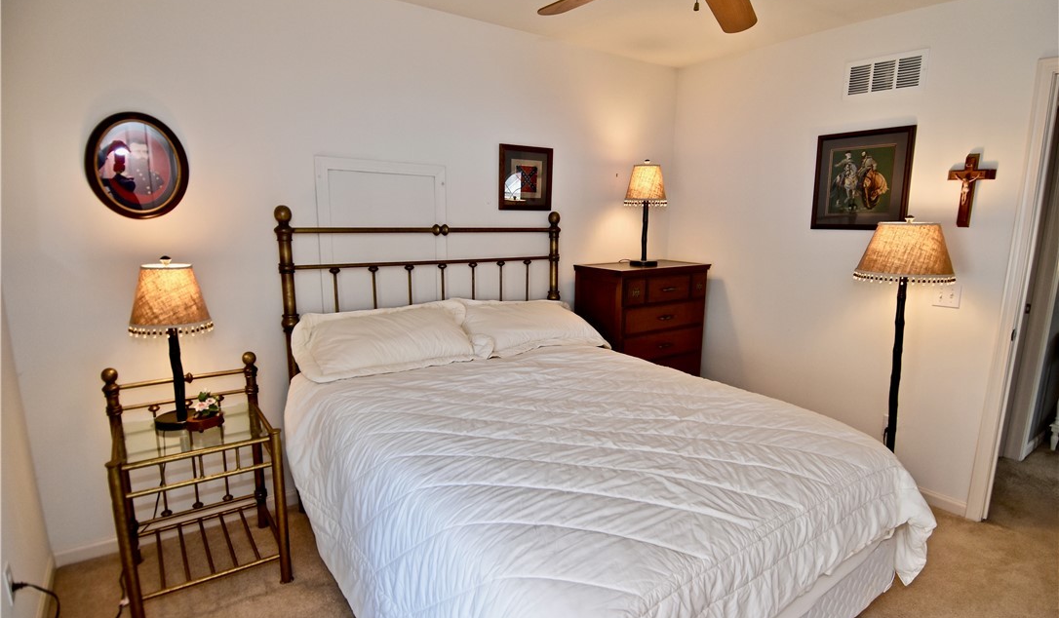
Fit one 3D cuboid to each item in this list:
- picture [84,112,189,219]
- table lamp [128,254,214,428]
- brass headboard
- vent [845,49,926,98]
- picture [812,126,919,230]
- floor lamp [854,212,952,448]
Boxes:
[{"bbox_3d":[-1.517,-0.552,2.061,0.323,0.405,0.030,-7,12,-35],"label":"picture"},{"bbox_3d":[-1.318,0.128,1.959,0.270,0.635,0.270,-7,12,-35],"label":"table lamp"},{"bbox_3d":[-0.464,0.188,2.832,1.555,1.415,0.075,-7,12,-35],"label":"brass headboard"},{"bbox_3d":[1.837,-1.207,2.745,0.015,0.212,0.391,-8,13,-39],"label":"vent"},{"bbox_3d":[1.800,-0.692,2.874,0.025,0.527,0.469,-8,13,-39],"label":"picture"},{"bbox_3d":[1.813,0.291,2.649,0.405,1.481,0.405,-8,13,-39],"label":"floor lamp"}]

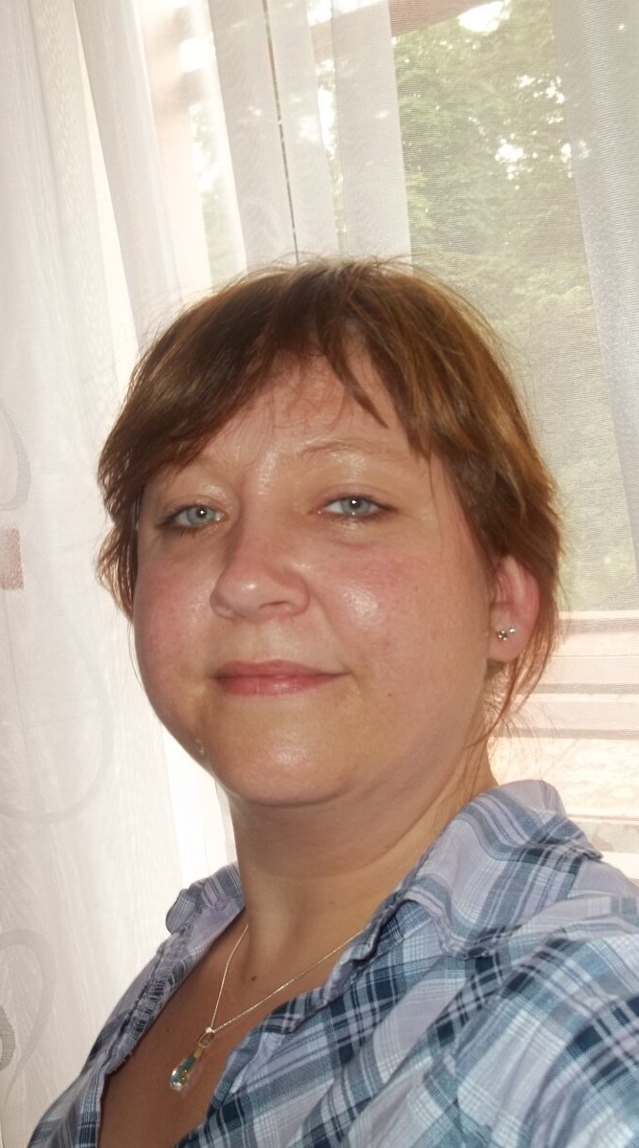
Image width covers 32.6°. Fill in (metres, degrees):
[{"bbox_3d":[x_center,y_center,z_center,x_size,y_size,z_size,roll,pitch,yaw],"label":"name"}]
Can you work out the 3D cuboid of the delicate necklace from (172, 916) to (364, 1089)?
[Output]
[{"bbox_3d":[0.002,0.155,0.505,0.160,0.120,0.130,-4,-6,-43],"label":"delicate necklace"}]

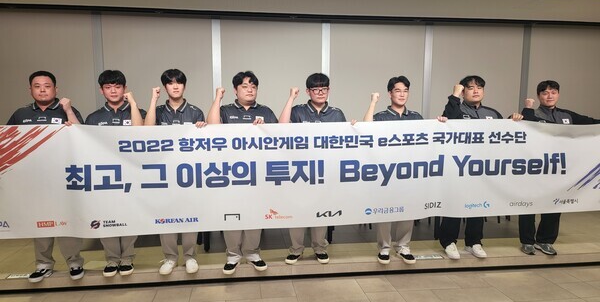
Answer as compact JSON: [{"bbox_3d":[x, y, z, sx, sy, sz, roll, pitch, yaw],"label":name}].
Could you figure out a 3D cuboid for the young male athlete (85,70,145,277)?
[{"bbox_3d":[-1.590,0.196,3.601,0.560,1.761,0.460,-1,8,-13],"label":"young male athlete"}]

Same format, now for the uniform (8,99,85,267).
[{"bbox_3d":[-2.114,0.302,3.534,0.604,1.484,0.400,-1,8,-13],"label":"uniform"}]

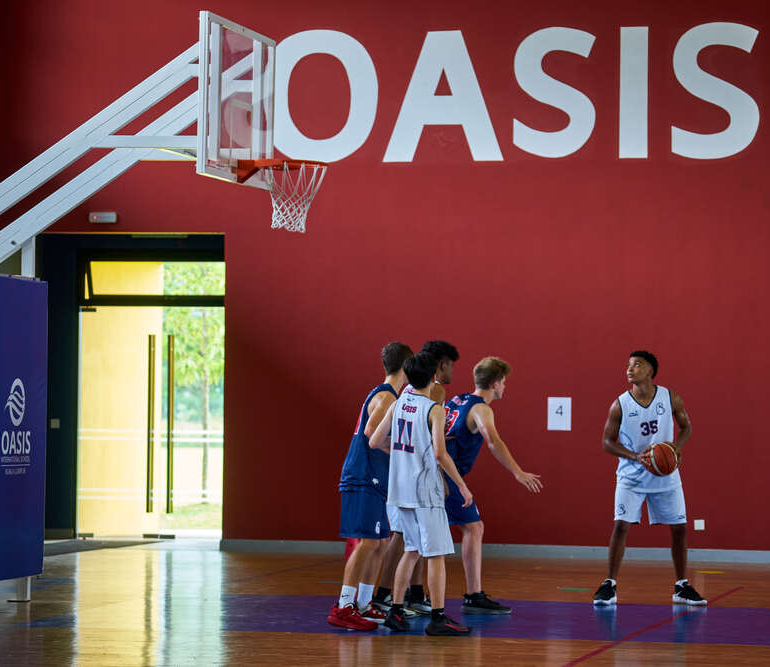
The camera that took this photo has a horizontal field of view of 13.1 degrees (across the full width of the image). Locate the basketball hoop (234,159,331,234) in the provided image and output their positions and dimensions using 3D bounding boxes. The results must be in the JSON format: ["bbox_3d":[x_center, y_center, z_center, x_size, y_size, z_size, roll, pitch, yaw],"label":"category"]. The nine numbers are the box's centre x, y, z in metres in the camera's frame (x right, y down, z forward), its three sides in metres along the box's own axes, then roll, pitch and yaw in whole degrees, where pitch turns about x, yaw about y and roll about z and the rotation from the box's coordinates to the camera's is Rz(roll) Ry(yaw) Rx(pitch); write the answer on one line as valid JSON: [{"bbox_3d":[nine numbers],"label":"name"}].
[{"bbox_3d":[-0.686,-0.940,22.722,0.610,0.490,0.470,1,-2,12],"label":"basketball hoop"}]

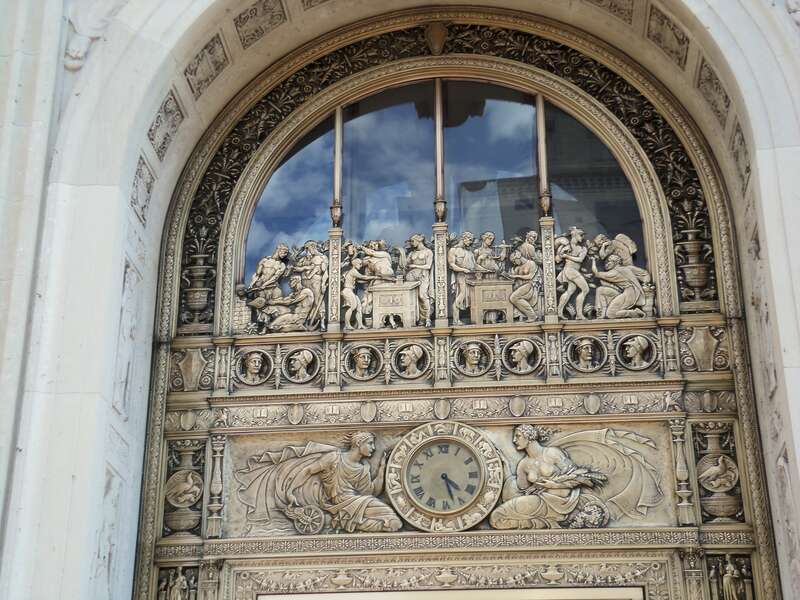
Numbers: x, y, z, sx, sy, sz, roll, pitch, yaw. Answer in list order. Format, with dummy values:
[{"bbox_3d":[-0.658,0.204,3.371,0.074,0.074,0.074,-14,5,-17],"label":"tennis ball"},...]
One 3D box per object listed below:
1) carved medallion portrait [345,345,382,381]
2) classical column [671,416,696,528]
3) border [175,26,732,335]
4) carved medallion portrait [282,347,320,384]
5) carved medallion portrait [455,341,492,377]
[{"bbox_3d":[-0.326,0.558,12.822,0.350,0.350,0.090,-2,-28,4],"label":"carved medallion portrait"},{"bbox_3d":[2.114,1.276,10.695,0.164,0.841,0.160,-2,-26,5],"label":"classical column"},{"bbox_3d":[0.366,-1.230,12.871,4.630,3.180,0.220,-3,-26,5],"label":"border"},{"bbox_3d":[-0.884,0.585,12.863,0.350,0.350,0.090,-2,-28,4],"label":"carved medallion portrait"},{"bbox_3d":[0.653,0.519,12.745,0.350,0.350,0.090,-2,-28,4],"label":"carved medallion portrait"}]

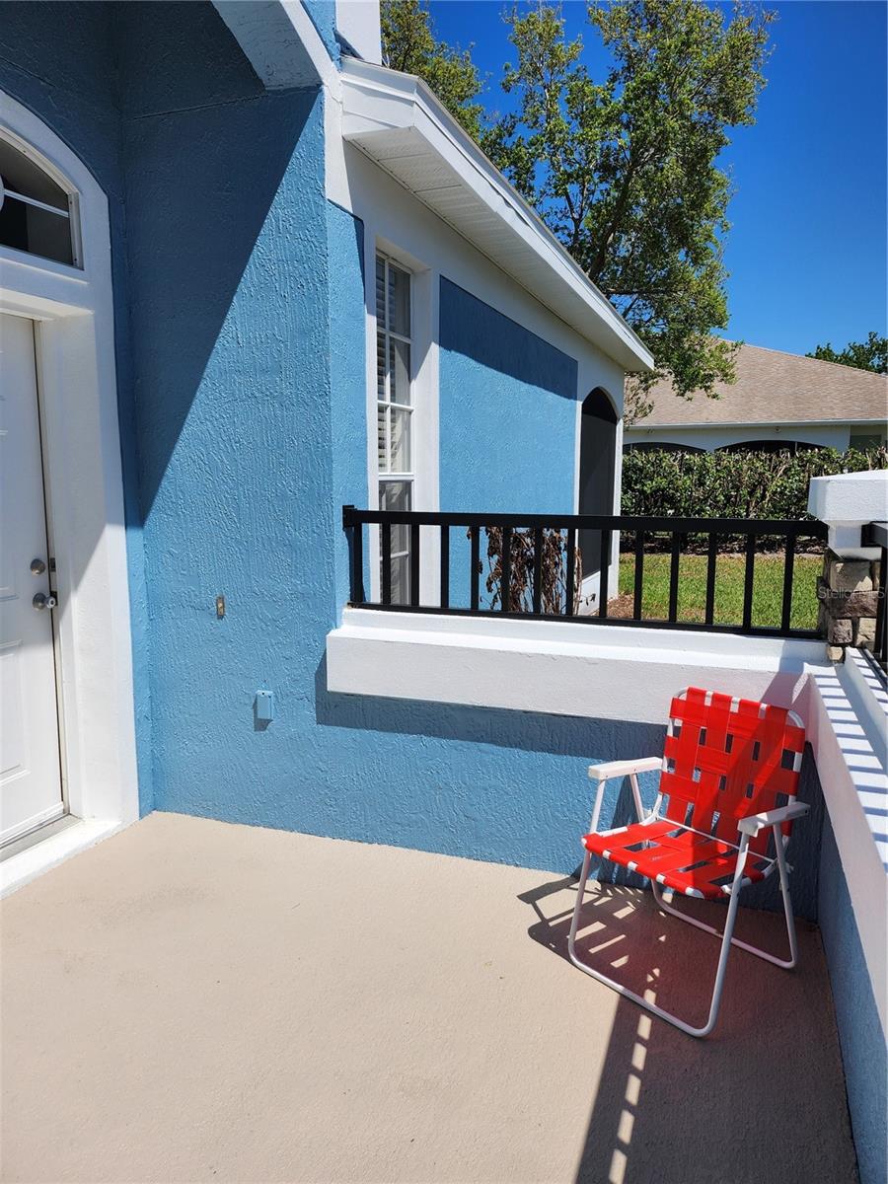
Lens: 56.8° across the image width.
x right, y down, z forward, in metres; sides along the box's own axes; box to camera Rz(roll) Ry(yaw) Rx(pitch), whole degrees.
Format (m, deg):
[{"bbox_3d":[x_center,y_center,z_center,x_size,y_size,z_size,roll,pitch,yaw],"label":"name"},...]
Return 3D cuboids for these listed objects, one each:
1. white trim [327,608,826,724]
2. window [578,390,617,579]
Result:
[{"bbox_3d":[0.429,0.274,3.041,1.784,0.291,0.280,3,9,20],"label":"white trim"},{"bbox_3d":[1.650,-1.213,8.964,0.120,1.943,2.215,3,9,20],"label":"window"}]

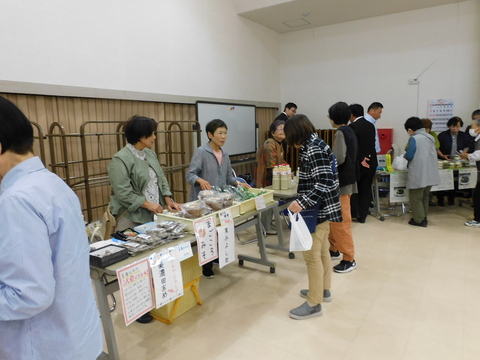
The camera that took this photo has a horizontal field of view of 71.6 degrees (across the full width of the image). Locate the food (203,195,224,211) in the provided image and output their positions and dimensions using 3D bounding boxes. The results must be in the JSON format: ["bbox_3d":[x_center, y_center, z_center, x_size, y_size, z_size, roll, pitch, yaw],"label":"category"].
[{"bbox_3d":[-0.215,0.202,2.747,0.150,0.105,0.150,7,12,35],"label":"food"}]

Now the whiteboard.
[{"bbox_3d":[-0.161,-0.853,5.754,0.050,0.900,1.800,6,12,32],"label":"whiteboard"}]

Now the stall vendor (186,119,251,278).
[{"bbox_3d":[-0.227,0.167,3.234,0.550,1.490,0.420,-10,14,-42],"label":"stall vendor"}]

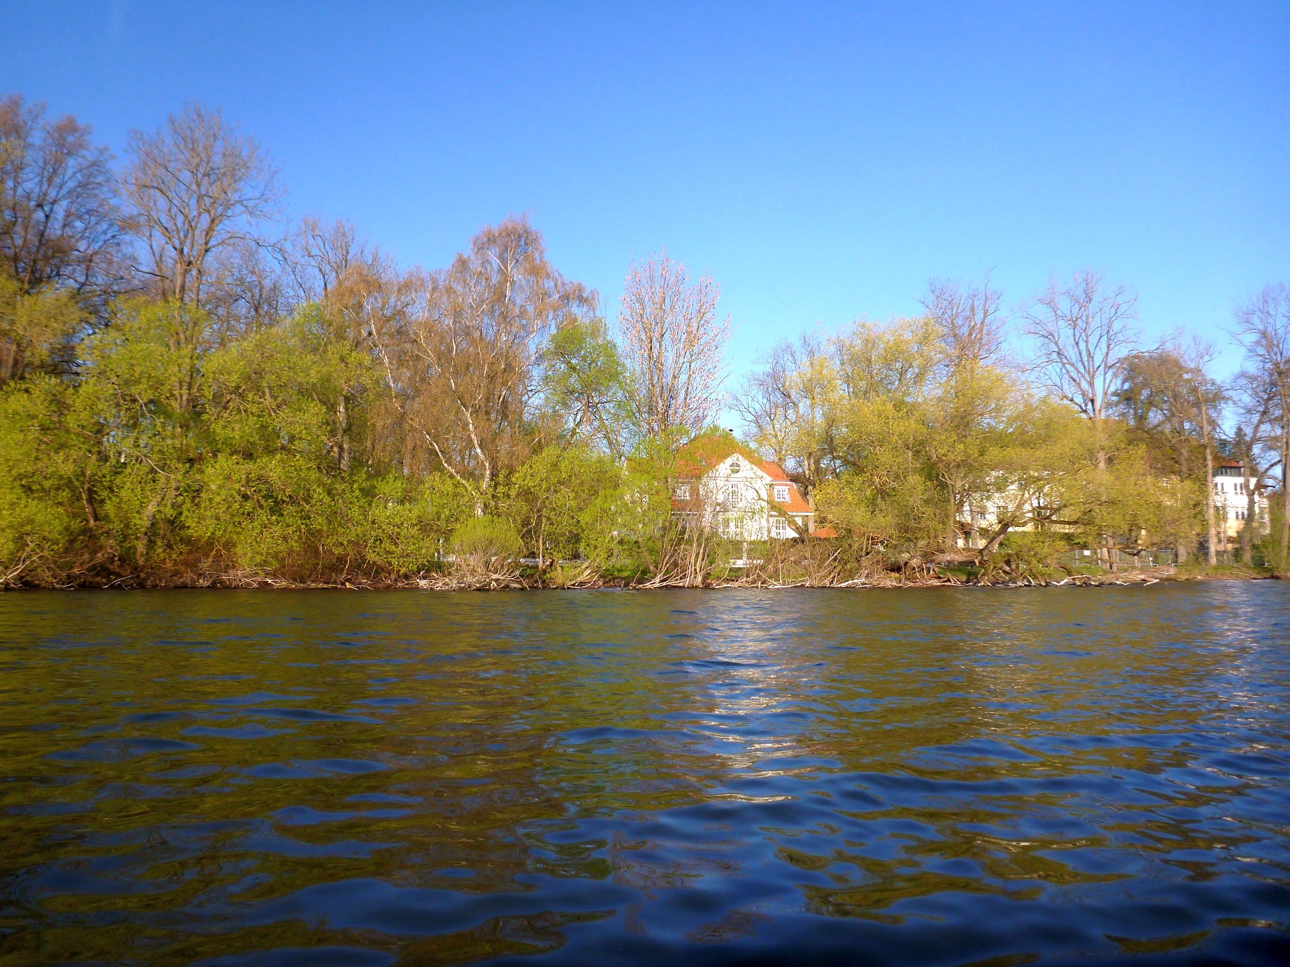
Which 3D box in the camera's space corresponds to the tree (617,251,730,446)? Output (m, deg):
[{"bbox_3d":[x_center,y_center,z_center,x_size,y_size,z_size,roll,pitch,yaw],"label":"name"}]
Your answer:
[{"bbox_3d":[2.279,-6.425,82.803,8.960,24.550,8.500,0,-5,0],"label":"tree"}]

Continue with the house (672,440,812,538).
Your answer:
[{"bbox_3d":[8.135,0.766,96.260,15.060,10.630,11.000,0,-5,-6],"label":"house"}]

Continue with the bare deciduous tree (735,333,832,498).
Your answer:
[{"bbox_3d":[14.254,-4.572,107.735,9.880,22.730,9.800,0,-5,0],"label":"bare deciduous tree"}]

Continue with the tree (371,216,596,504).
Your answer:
[{"bbox_3d":[-11.404,-6.868,73.809,15.890,24.720,14.000,0,-5,0],"label":"tree"}]

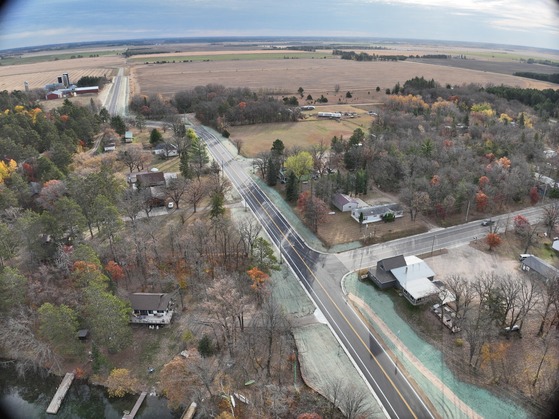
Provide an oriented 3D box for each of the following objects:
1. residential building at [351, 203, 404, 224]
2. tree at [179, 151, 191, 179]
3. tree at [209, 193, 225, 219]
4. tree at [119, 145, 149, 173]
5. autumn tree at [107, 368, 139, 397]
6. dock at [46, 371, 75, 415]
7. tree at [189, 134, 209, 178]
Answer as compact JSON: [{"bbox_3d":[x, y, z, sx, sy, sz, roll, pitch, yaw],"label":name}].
[{"bbox_3d":[43.150,0.850,169.210,21.400,4.800,8.460,-8,25,-18],"label":"residential building"},{"bbox_3d":[-51.300,-23.900,207.200,5.900,15.200,5.900,0,24,0],"label":"tree"},{"bbox_3d":[-26.700,-1.700,162.600,6.200,11.700,6.200,0,24,0],"label":"tree"},{"bbox_3d":[-77.630,-27.380,206.050,14.500,13.500,13.000,-9,26,-19],"label":"tree"},{"bbox_3d":[-35.500,39.200,87.900,6.800,4.800,6.500,0,24,0],"label":"autumn tree"},{"bbox_3d":[-50.020,42.190,89.140,2.030,0.500,10.890,-2,24,-6],"label":"dock"},{"bbox_3d":[-45.690,-27.880,214.980,10.760,24.390,10.760,0,24,0],"label":"tree"}]

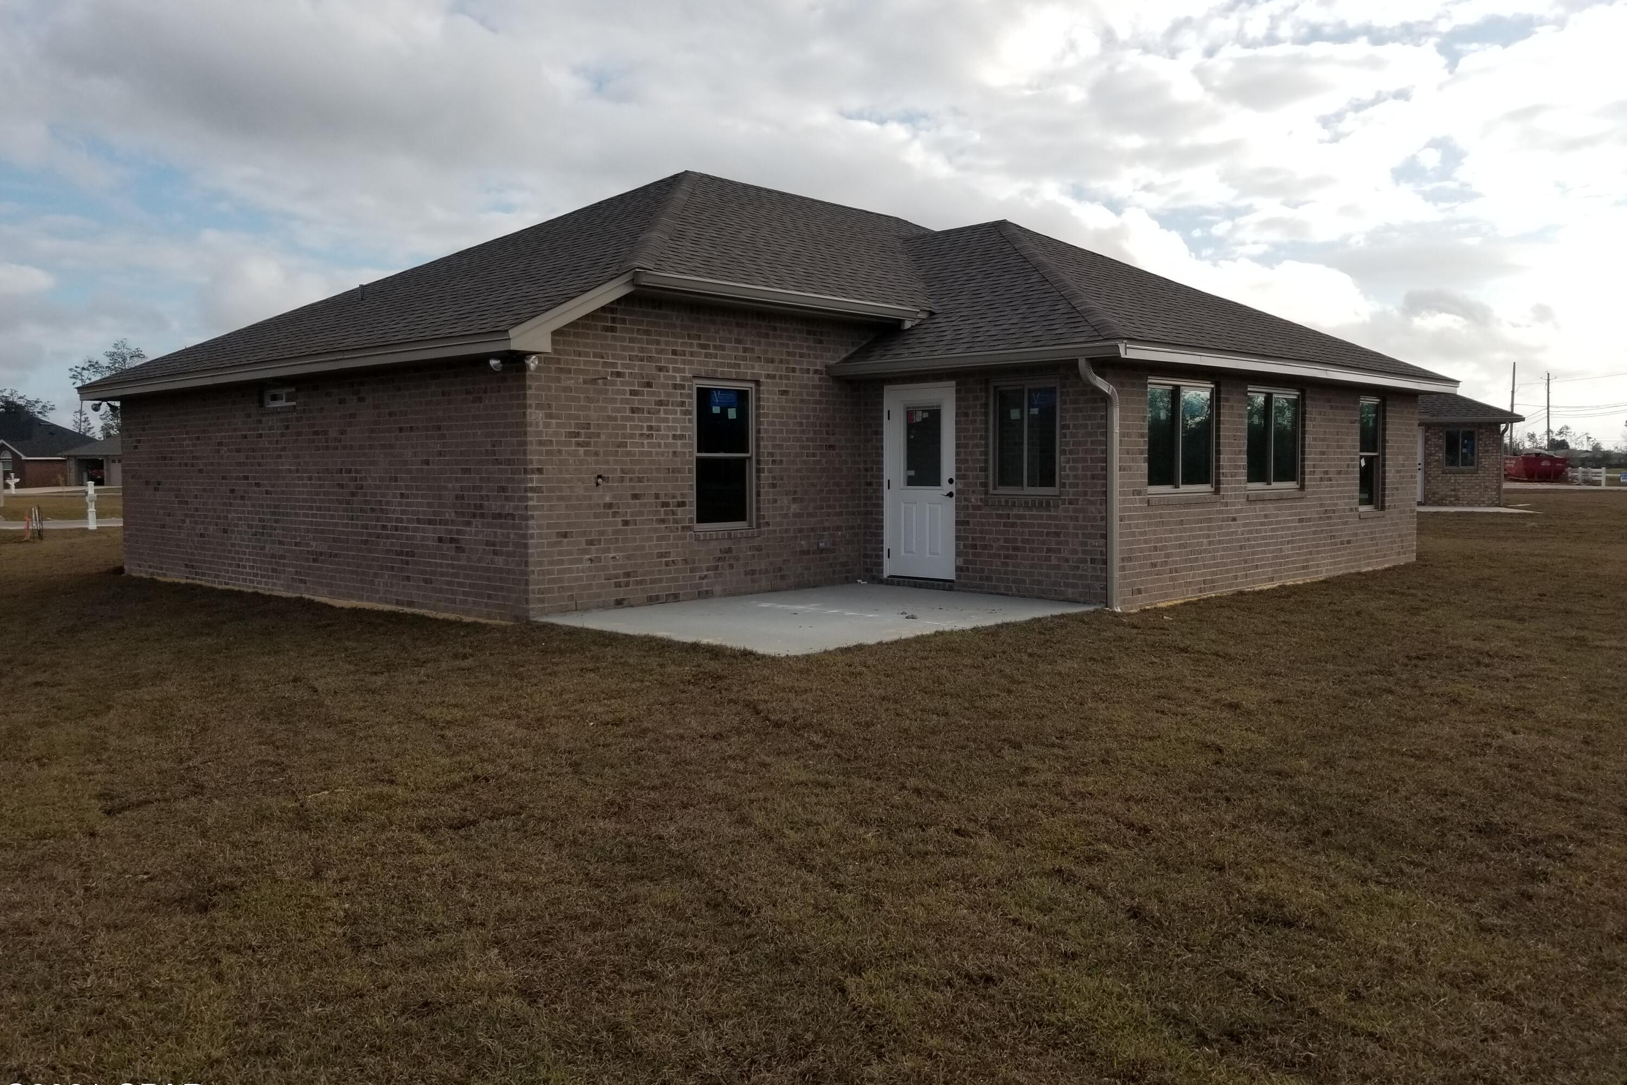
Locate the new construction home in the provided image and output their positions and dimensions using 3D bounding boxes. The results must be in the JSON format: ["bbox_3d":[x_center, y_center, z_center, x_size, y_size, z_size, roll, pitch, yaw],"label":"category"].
[{"bbox_3d":[0.171,-2.549,18.513,14.610,5.700,16.290,4,6,44],"label":"new construction home"}]

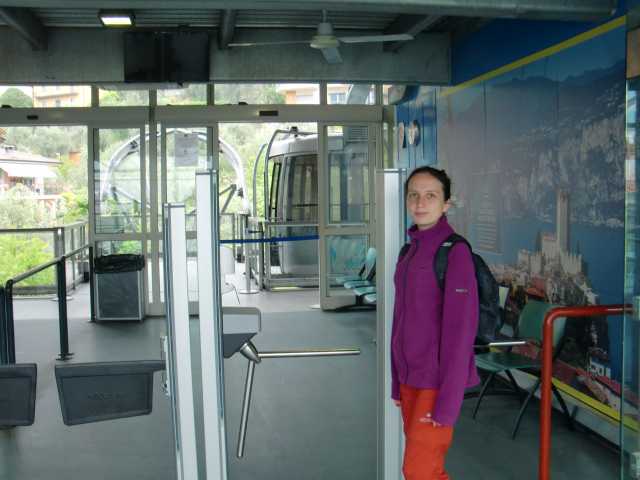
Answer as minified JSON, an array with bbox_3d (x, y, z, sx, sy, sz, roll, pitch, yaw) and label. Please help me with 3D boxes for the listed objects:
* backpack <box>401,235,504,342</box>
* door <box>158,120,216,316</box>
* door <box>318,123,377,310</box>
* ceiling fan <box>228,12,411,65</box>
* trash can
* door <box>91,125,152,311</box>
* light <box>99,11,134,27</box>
[{"bbox_3d":[0.477,0.178,2.530,0.270,0.420,0.300,-5,6,-39],"label":"backpack"},{"bbox_3d":[-1.629,-0.249,8.640,0.710,2.331,0.060,-2,5,-7],"label":"door"},{"bbox_3d":[0.338,-0.294,8.799,0.740,2.343,0.060,-2,5,-7],"label":"door"},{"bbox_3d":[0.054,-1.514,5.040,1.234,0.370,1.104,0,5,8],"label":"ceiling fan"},{"bbox_3d":[-2.450,0.560,8.586,0.560,0.790,0.400,-2,5,-7],"label":"trash can"},{"bbox_3d":[-2.446,-0.238,8.592,0.710,2.312,0.060,-2,5,-7],"label":"door"},{"bbox_3d":[-1.700,-1.846,5.870,0.290,0.090,0.340,-2,5,-7],"label":"light"}]

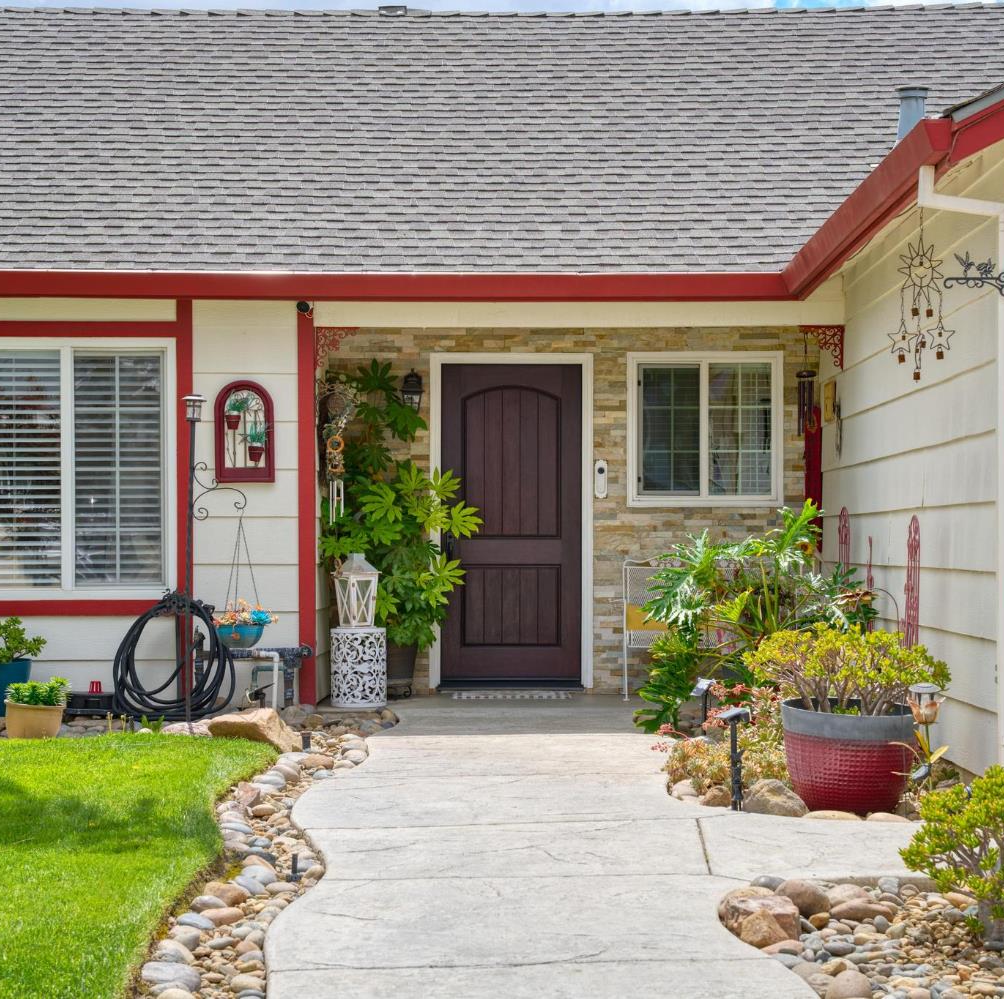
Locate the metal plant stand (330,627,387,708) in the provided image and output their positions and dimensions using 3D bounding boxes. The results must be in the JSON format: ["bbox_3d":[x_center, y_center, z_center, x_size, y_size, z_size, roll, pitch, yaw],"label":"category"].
[{"bbox_3d":[-0.849,0.991,16.500,0.333,0.467,0.333,0,-1,1],"label":"metal plant stand"}]

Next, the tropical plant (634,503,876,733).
[{"bbox_3d":[1.300,0.610,14.300,1.250,1.190,1.150,0,-1,1],"label":"tropical plant"}]

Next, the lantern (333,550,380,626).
[{"bbox_3d":[-0.859,0.534,16.500,0.210,0.452,0.210,1,-1,-35],"label":"lantern"}]

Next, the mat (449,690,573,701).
[{"bbox_3d":[0.058,1.206,17.150,0.760,0.015,0.450,0,-1,0],"label":"mat"}]

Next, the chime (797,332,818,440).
[{"bbox_3d":[1.812,-0.694,16.600,0.125,0.640,0.125,0,-1,0],"label":"chime"}]

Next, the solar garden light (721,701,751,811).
[{"bbox_3d":[0.894,0.991,10.700,0.130,0.400,0.100,0,-1,-28],"label":"solar garden light"}]

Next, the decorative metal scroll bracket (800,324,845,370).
[{"bbox_3d":[1.887,-0.897,16.430,0.265,0.270,0.020,0,-1,1],"label":"decorative metal scroll bracket"}]

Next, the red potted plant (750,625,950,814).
[{"bbox_3d":[1.372,0.867,11.000,0.780,0.745,0.740,0,-1,1],"label":"red potted plant"}]

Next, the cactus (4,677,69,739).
[{"bbox_3d":[-2.484,1.117,14.900,0.340,0.340,0.340,0,-1,1],"label":"cactus"}]

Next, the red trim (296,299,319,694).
[{"bbox_3d":[-1.136,0.038,16.300,0.092,2.330,0.030,0,-1,0],"label":"red trim"}]

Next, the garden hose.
[{"bbox_3d":[-1.905,0.909,16.200,0.725,0.745,0.220,0,-1,1],"label":"garden hose"}]

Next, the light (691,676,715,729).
[{"bbox_3d":[0.987,1.016,13.700,0.090,0.310,0.120,-1,-1,25],"label":"light"}]

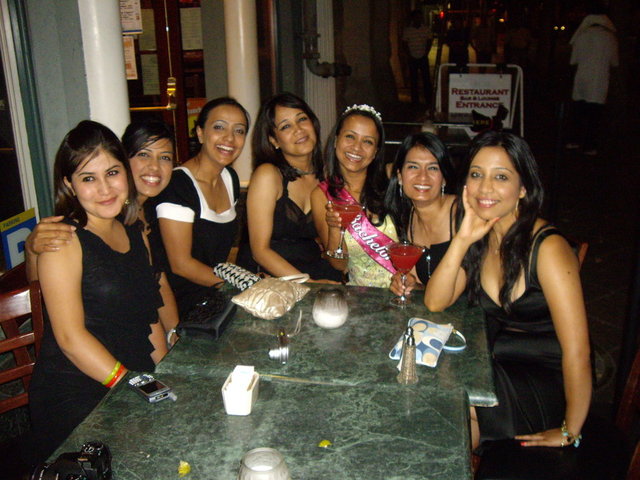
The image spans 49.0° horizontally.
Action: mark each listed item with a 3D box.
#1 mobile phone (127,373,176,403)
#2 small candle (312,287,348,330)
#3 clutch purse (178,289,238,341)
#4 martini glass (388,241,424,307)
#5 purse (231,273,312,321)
[{"bbox_3d":[-0.373,0.327,1.531,0.052,0.021,0.104,-16,21,-40],"label":"mobile phone"},{"bbox_3d":[0.030,0.179,1.862,0.095,0.090,0.095,1,16,11],"label":"small candle"},{"bbox_3d":[-0.303,0.201,1.930,0.120,0.038,0.265,-1,16,5],"label":"clutch purse"},{"bbox_3d":[0.241,0.096,1.979,0.103,0.168,0.103,1,16,11],"label":"martini glass"},{"bbox_3d":[-0.142,0.157,2.010,0.175,0.063,0.210,6,18,27],"label":"purse"}]

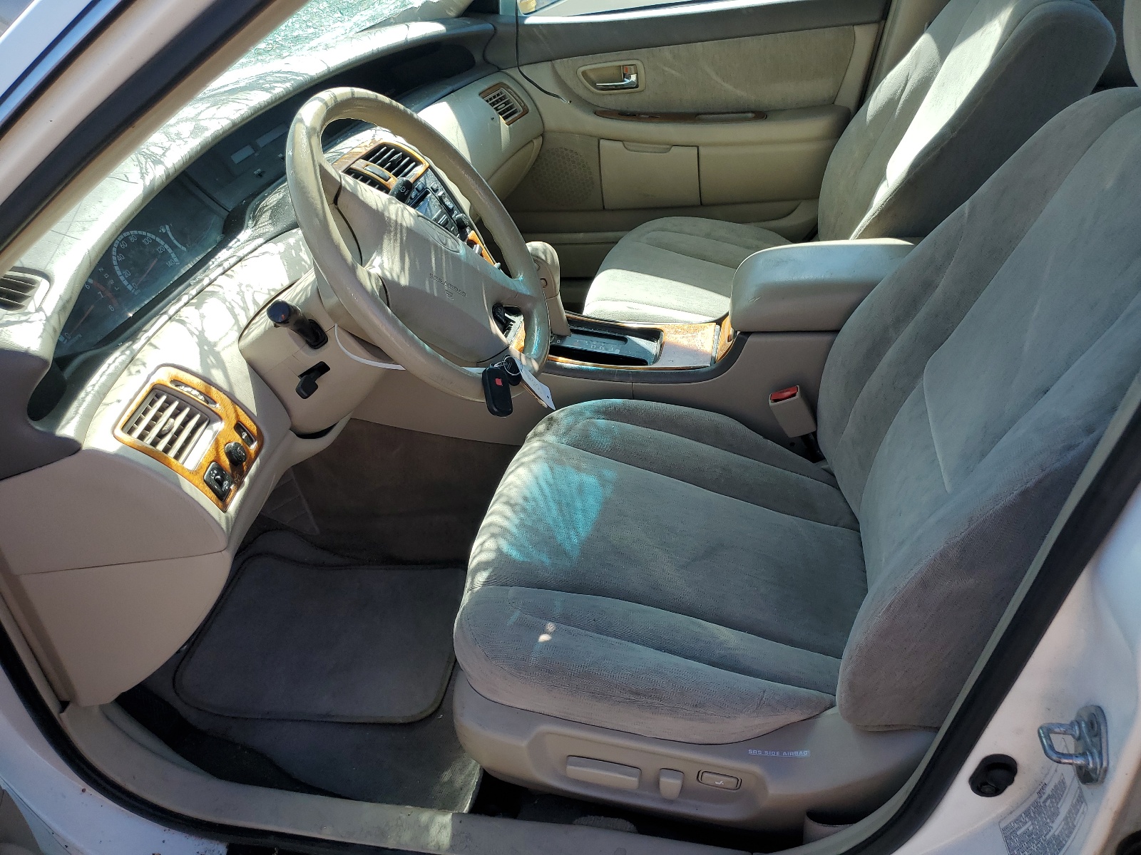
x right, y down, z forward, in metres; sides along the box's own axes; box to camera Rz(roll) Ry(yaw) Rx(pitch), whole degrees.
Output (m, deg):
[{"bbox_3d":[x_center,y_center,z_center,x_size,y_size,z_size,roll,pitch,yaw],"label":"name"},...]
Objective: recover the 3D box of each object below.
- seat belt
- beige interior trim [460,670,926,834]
[{"bbox_3d":[0.342,-0.005,1.280,0.045,0.122,0.026,-15,29,22],"label":"seat belt"},{"bbox_3d":[0.134,0.350,0.962,0.510,0.195,0.085,2,34,12],"label":"beige interior trim"}]

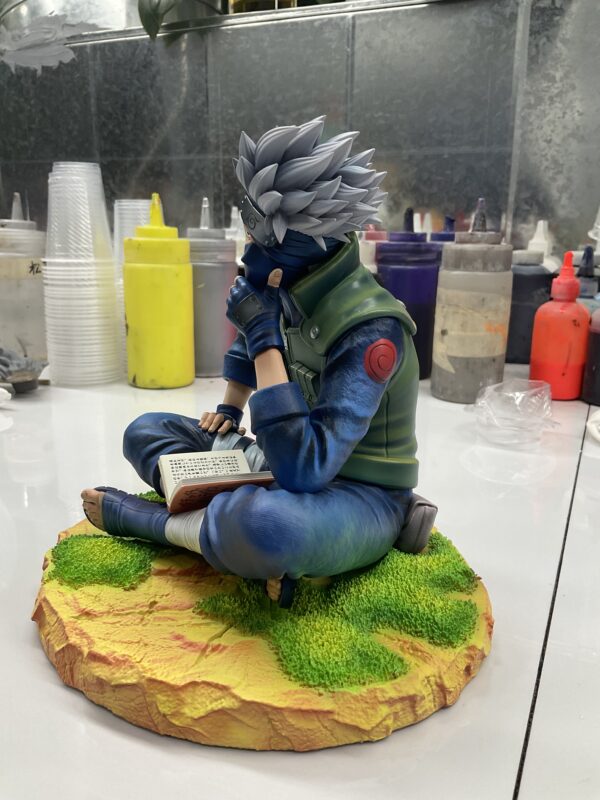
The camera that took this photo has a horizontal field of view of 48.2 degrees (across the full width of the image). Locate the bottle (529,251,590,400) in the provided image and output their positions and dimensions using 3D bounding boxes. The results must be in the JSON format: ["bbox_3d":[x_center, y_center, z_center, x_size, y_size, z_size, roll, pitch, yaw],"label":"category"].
[{"bbox_3d":[0.275,-0.079,0.700,0.054,0.148,0.054,6,15,21],"label":"bottle"}]

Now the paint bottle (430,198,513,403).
[{"bbox_3d":[0.176,-0.102,0.683,0.074,0.199,0.074,4,14,14],"label":"paint bottle"}]

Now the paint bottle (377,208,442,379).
[{"bbox_3d":[0.127,-0.126,0.790,0.071,0.193,0.071,3,14,9],"label":"paint bottle"}]

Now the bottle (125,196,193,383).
[{"bbox_3d":[-0.157,-0.121,0.736,0.075,0.204,0.075,-2,14,-12],"label":"bottle"}]

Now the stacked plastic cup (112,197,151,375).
[{"bbox_3d":[-0.192,-0.137,0.808,0.074,0.201,0.074,-3,14,-13],"label":"stacked plastic cup"}]

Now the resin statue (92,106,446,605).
[{"bbox_3d":[-0.018,-0.021,0.292,0.154,0.186,0.123,-3,14,-15],"label":"resin statue"}]

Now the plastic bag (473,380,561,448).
[{"bbox_3d":[0.180,0.009,0.562,0.070,0.041,0.068,1,14,0],"label":"plastic bag"}]

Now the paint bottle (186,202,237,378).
[{"bbox_3d":[-0.107,-0.133,0.792,0.072,0.202,0.072,-1,14,-7],"label":"paint bottle"}]

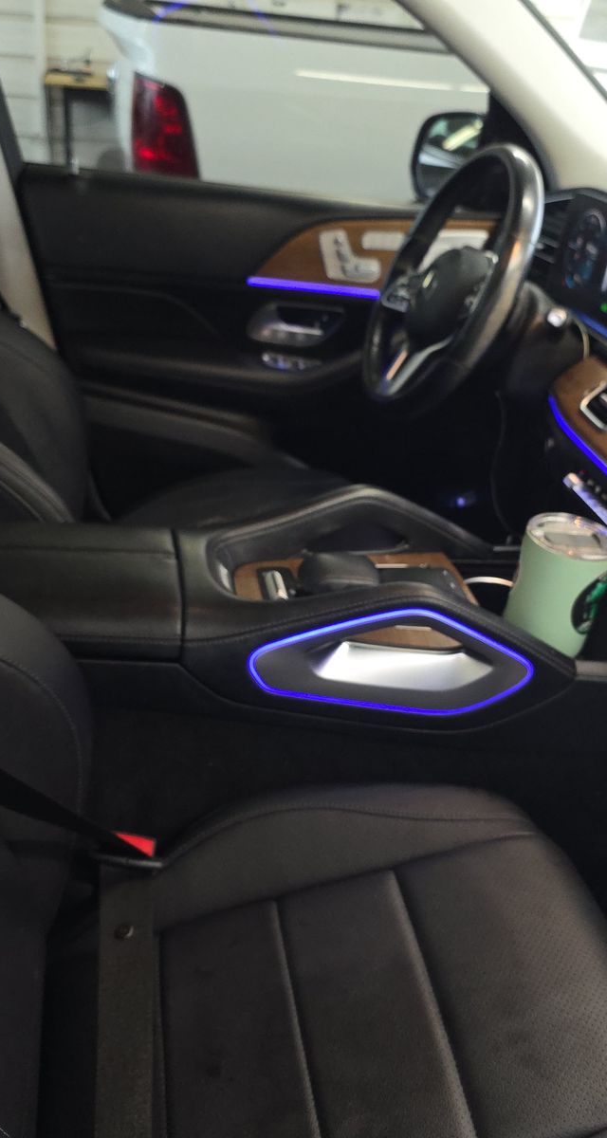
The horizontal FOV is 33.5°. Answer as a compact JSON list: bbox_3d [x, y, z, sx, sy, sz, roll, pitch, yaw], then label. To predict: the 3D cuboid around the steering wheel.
[{"bbox_3d":[0.203,-0.372,1.336,0.105,0.375,0.378,20,24,-21],"label":"steering wheel"}]

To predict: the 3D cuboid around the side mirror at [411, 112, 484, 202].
[{"bbox_3d":[0.315,-0.756,1.888,0.140,0.180,0.240,-6,31,-22],"label":"side mirror"}]

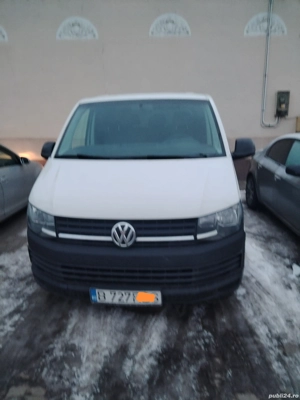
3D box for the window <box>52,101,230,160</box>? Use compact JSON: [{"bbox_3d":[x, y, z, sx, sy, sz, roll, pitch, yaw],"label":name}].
[{"bbox_3d":[-0.090,-0.729,3.053,1.660,0.140,0.870,0,55,6],"label":"window"}]

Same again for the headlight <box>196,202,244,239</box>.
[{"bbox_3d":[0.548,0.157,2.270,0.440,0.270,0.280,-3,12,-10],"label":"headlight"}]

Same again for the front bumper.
[{"bbox_3d":[-0.154,0.522,2.380,1.870,0.470,0.520,0,12,6],"label":"front bumper"}]

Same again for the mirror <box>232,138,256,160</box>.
[{"bbox_3d":[0.965,-0.526,3.096,0.230,0.220,0.150,0,12,6],"label":"mirror"}]

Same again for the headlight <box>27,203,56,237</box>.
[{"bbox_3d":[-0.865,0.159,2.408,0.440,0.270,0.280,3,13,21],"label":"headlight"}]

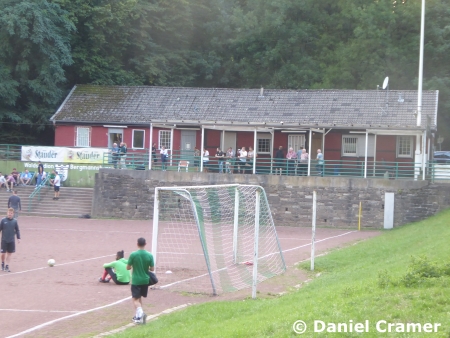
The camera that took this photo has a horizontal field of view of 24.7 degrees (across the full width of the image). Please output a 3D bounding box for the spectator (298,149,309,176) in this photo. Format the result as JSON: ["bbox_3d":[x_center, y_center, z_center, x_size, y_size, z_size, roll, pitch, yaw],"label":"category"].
[{"bbox_3d":[4.613,-0.364,60.004,0.520,1.680,0.420,2,0,11],"label":"spectator"}]

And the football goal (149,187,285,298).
[{"bbox_3d":[0.101,1.774,28.761,1.750,2.560,7.500,2,0,17],"label":"football goal"}]

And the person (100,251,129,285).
[{"bbox_3d":[-2.845,2.556,26.600,0.820,0.883,0.550,1,-1,26],"label":"person"}]

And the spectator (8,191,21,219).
[{"bbox_3d":[-10.055,1.961,49.200,0.580,1.824,0.380,2,0,3],"label":"spectator"}]

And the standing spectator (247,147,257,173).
[{"bbox_3d":[1.697,-0.535,65.800,0.550,1.748,0.400,2,0,6],"label":"standing spectator"}]

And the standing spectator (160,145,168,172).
[{"bbox_3d":[-3.574,-0.567,60.504,0.500,1.600,0.400,2,0,6],"label":"standing spectator"}]

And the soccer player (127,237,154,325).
[{"bbox_3d":[-1.686,2.222,20.504,0.560,1.740,0.480,2,0,-2],"label":"soccer player"}]

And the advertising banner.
[{"bbox_3d":[-11.134,-0.946,71.500,6.300,1.030,0.040,1,0,14],"label":"advertising banner"}]

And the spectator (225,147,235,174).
[{"bbox_3d":[0.341,-0.553,66.100,0.550,1.685,0.420,1,-1,24],"label":"spectator"}]

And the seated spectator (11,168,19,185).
[{"bbox_3d":[-14.463,0.574,71.000,0.550,1.175,0.750,2,0,6],"label":"seated spectator"}]

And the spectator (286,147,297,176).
[{"bbox_3d":[3.895,-0.425,60.004,0.550,1.720,0.420,2,0,6],"label":"spectator"}]

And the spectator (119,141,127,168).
[{"bbox_3d":[-6.691,-0.868,67.600,0.420,1.724,0.520,2,-1,-30],"label":"spectator"}]

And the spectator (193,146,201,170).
[{"bbox_3d":[-1.831,-0.628,67.200,0.500,1.583,0.400,1,-1,30],"label":"spectator"}]

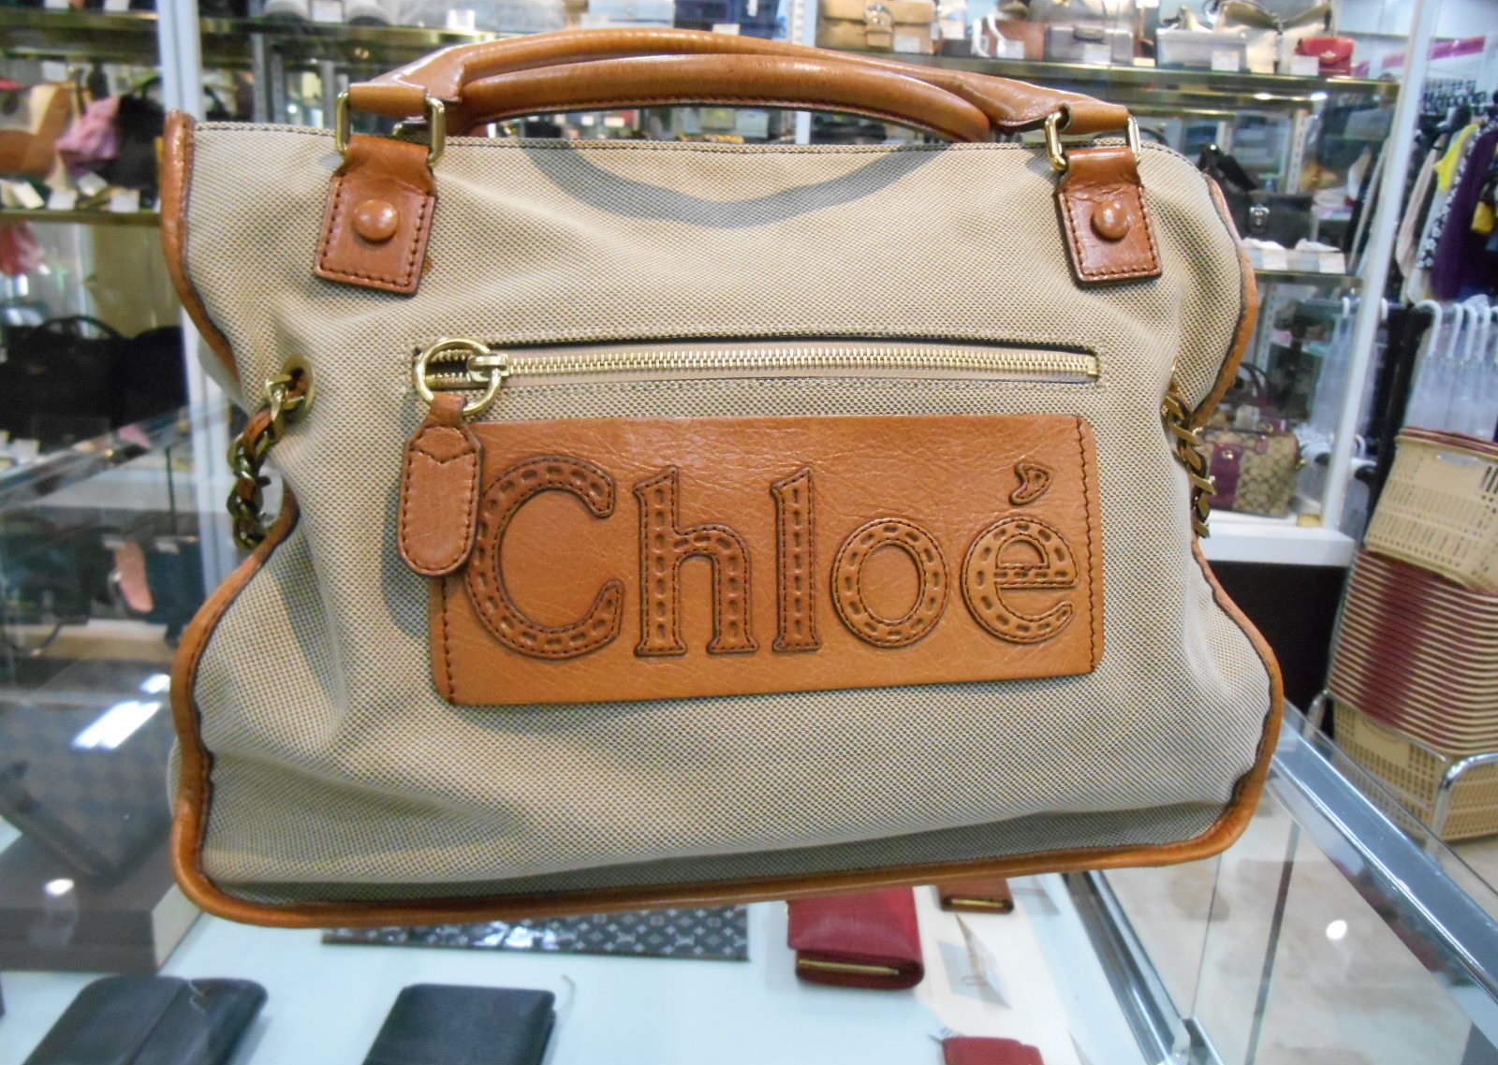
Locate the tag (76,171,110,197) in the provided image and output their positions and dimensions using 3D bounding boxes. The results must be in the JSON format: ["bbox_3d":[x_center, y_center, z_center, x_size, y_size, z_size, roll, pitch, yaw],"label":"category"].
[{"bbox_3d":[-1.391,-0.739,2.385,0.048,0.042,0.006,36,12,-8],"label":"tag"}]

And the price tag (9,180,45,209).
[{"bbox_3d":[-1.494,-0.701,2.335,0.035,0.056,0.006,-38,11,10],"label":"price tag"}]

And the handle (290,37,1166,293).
[{"bbox_3d":[-0.003,-0.145,0.440,0.312,0.106,0.072,-1,7,-8],"label":"handle"}]

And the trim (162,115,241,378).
[{"bbox_3d":[-0.200,-0.103,0.408,0.025,0.097,0.022,-3,-2,0],"label":"trim"}]

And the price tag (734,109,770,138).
[{"bbox_3d":[0.006,-0.866,2.377,0.074,0.061,0.008,2,15,0],"label":"price tag"}]

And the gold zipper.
[{"bbox_3d":[0.008,-0.059,0.423,0.260,0.030,0.016,-1,-2,-8],"label":"gold zipper"}]

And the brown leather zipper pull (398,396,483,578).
[{"bbox_3d":[-0.101,-0.016,0.371,0.025,0.060,0.008,5,3,2],"label":"brown leather zipper pull"}]

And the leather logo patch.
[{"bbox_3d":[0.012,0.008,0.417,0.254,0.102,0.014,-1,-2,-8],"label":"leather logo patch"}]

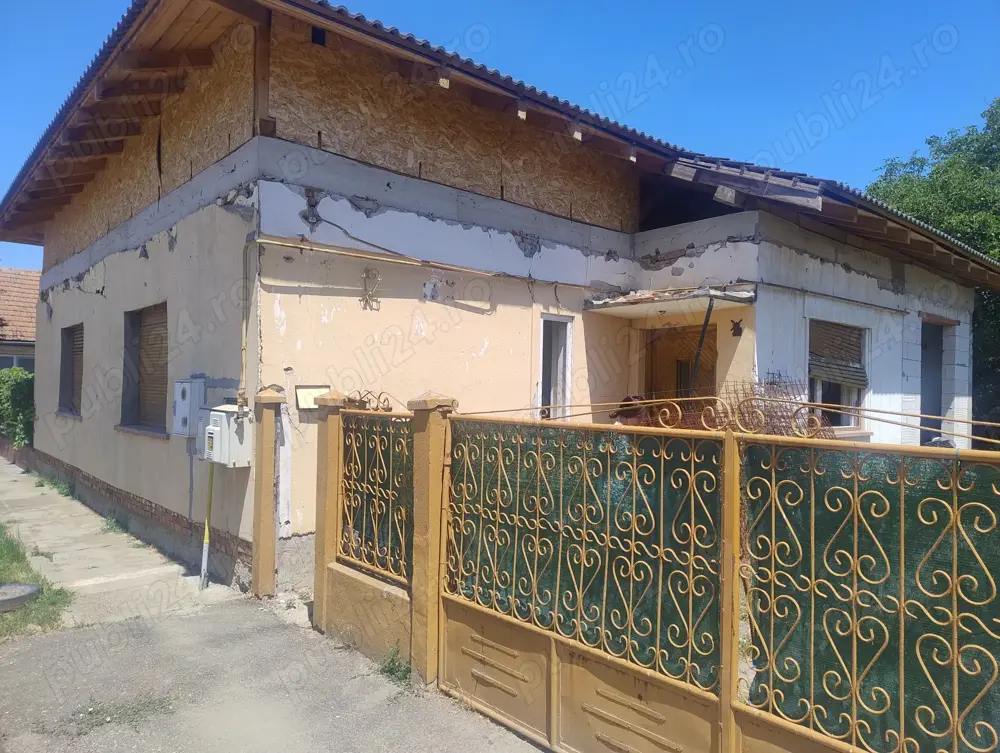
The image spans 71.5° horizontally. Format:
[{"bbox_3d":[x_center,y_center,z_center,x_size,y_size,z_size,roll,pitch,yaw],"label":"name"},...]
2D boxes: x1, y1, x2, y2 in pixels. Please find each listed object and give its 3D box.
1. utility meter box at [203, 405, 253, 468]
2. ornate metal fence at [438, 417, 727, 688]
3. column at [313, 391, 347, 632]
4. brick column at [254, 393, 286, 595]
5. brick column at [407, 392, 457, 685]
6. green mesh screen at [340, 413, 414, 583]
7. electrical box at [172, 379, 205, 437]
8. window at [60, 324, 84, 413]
[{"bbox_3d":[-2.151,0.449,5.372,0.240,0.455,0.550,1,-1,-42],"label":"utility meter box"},{"bbox_3d":[0.255,0.672,3.009,0.043,0.914,1.551,1,-1,-42],"label":"ornate metal fence"},{"bbox_3d":[-1.081,0.849,4.464,0.183,1.519,0.190,1,-1,-42],"label":"column"},{"bbox_3d":[-1.746,0.864,5.203,0.183,1.529,0.182,1,-1,-42],"label":"brick column"},{"bbox_3d":[-0.361,0.837,3.666,0.183,1.508,0.187,1,-1,-42],"label":"brick column"},{"bbox_3d":[-0.703,0.684,4.072,0.043,0.924,0.905,1,-1,-42],"label":"green mesh screen"},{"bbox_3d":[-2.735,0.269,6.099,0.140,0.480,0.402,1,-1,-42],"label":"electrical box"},{"bbox_3d":[-6.202,-0.094,10.211,0.192,1.293,1.534,1,-1,-42],"label":"window"}]

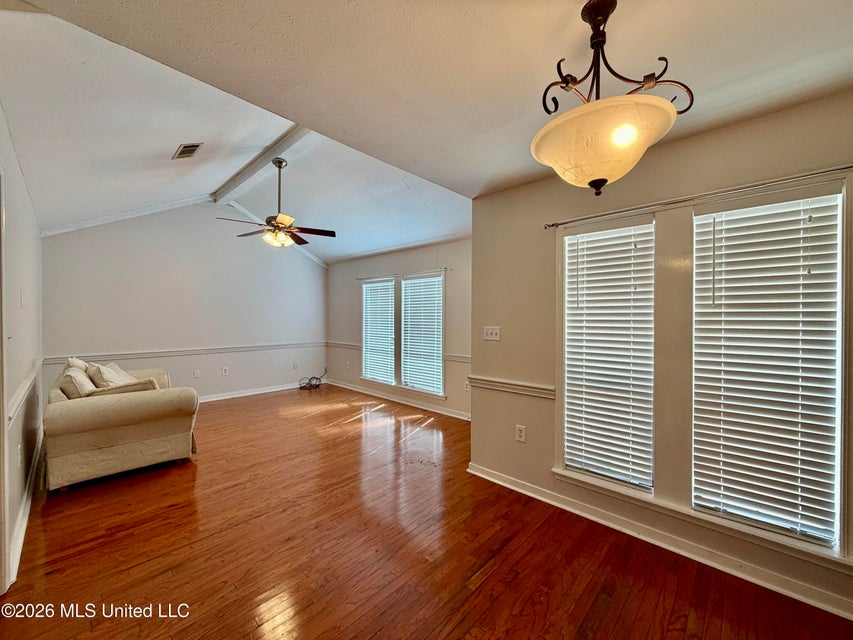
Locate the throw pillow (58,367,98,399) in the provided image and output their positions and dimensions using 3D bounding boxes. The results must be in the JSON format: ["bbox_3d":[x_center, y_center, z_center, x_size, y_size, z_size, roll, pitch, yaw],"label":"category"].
[{"bbox_3d":[-3.146,0.585,3.110,0.434,0.328,0.174,0,20,44],"label":"throw pillow"}]

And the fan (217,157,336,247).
[{"bbox_3d":[-1.916,-1.507,4.406,1.370,1.139,1.370,0,0,44],"label":"fan"}]

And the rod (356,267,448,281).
[{"bbox_3d":[-0.502,-0.716,5.473,2.094,0.053,0.087,0,0,44],"label":"rod"}]

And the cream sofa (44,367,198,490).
[{"bbox_3d":[-3.136,0.921,3.522,1.805,0.801,0.984,0,0,44],"label":"cream sofa"}]

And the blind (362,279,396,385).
[{"bbox_3d":[-0.836,0.205,5.967,0.882,1.704,0.063,0,0,44],"label":"blind"}]

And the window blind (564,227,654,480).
[{"bbox_3d":[1.204,0.223,2.321,0.556,1.649,0.063,0,0,44],"label":"window blind"}]

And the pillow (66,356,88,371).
[{"bbox_3d":[-3.446,0.472,3.424,0.386,0.280,0.145,0,32,44],"label":"pillow"}]

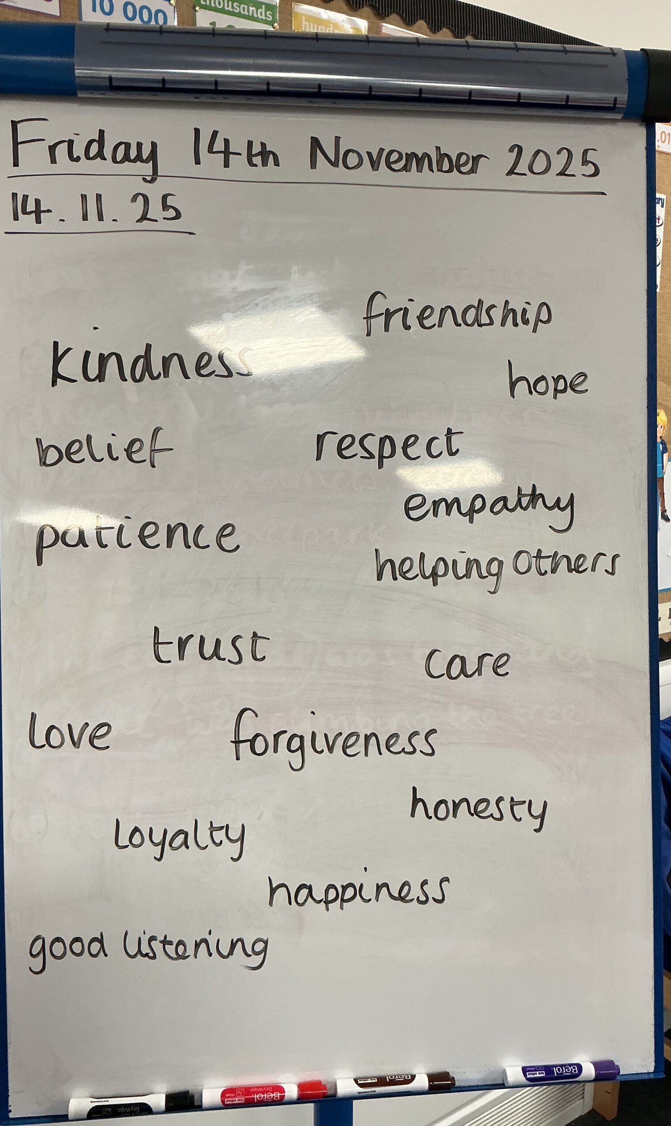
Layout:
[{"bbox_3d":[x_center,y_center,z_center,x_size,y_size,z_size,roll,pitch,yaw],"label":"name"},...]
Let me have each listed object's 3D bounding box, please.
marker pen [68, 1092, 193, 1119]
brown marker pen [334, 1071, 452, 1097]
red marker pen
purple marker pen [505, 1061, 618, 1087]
[{"bbox_3d":[-0.202,0.538,0.935,0.124,0.018,0.018,-1,5,-6],"label":"marker pen"},{"bbox_3d":[0.062,0.532,0.963,0.124,0.018,0.018,-1,5,-6],"label":"brown marker pen"},{"bbox_3d":[-0.071,0.535,0.949,0.124,0.018,0.018,-1,5,-6],"label":"red marker pen"},{"bbox_3d":[0.236,0.531,0.981,0.124,0.018,0.018,-1,5,-6],"label":"purple marker pen"}]

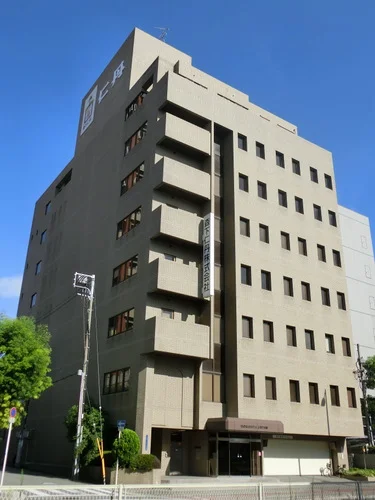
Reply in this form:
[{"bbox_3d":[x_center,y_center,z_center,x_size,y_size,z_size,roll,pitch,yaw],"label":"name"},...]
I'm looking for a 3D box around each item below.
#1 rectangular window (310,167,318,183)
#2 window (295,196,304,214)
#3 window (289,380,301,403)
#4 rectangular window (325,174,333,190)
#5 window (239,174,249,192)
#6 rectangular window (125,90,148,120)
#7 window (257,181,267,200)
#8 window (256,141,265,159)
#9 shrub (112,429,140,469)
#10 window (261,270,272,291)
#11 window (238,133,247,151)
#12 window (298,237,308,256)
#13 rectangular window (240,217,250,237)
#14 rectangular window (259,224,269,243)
[{"bbox_3d":[10.206,-6.069,39.883,0.828,1.295,0.200,16,-27,-31],"label":"rectangular window"},{"bbox_3d":[9.077,-3.641,40.114,0.891,1.382,0.150,16,-27,-31],"label":"window"},{"bbox_3d":[7.244,9.583,33.367,0.891,1.382,0.150,16,-27,-31],"label":"window"},{"bbox_3d":[12.486,-6.052,43.622,0.891,1.382,0.150,16,-27,-31],"label":"rectangular window"},{"bbox_3d":[4.481,-5.380,39.770,0.904,1.482,0.200,16,-27,-30],"label":"window"},{"bbox_3d":[-3.842,-11.227,37.657,0.200,1.212,3.277,16,-27,-31],"label":"rectangular window"},{"bbox_3d":[5.734,-4.600,38.027,0.891,1.382,0.150,16,-27,-31],"label":"window"},{"bbox_3d":[5.411,-7.450,36.936,0.828,1.295,0.200,16,-27,-31],"label":"window"},{"bbox_3d":[-3.014,9.809,24.269,1.307,1.807,1.307,1,-23,0],"label":"shrub"},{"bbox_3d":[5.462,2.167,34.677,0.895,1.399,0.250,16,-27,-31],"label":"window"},{"bbox_3d":[4.568,-9.012,41.322,0.904,1.482,0.200,16,-27,-30],"label":"window"},{"bbox_3d":[9.002,-0.241,38.673,0.891,1.382,0.150,16,-27,-31],"label":"window"},{"bbox_3d":[4.394,-1.749,38.217,0.904,1.482,0.200,16,-27,-30],"label":"rectangular window"},{"bbox_3d":[5.522,-1.174,35.901,0.875,1.358,0.214,16,-27,-31],"label":"rectangular window"}]

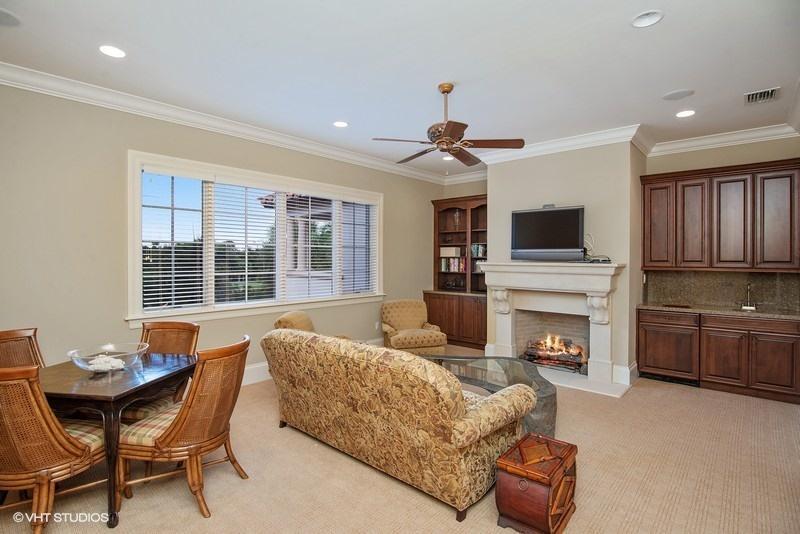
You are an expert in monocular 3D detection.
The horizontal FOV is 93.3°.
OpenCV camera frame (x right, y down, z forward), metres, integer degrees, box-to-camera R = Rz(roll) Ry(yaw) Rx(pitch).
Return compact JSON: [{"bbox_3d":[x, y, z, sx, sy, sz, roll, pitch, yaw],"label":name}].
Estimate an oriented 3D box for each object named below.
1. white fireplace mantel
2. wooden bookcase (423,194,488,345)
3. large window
[{"bbox_3d":[1.808,0.668,4.823,1.830,1.435,0.500,1,2,39],"label":"white fireplace mantel"},{"bbox_3d":[1.183,0.082,6.683,1.380,2.590,0.580,1,1,43],"label":"wooden bookcase"},{"bbox_3d":[-1.427,-0.336,4.837,0.140,1.640,3.400,1,2,44],"label":"large window"}]

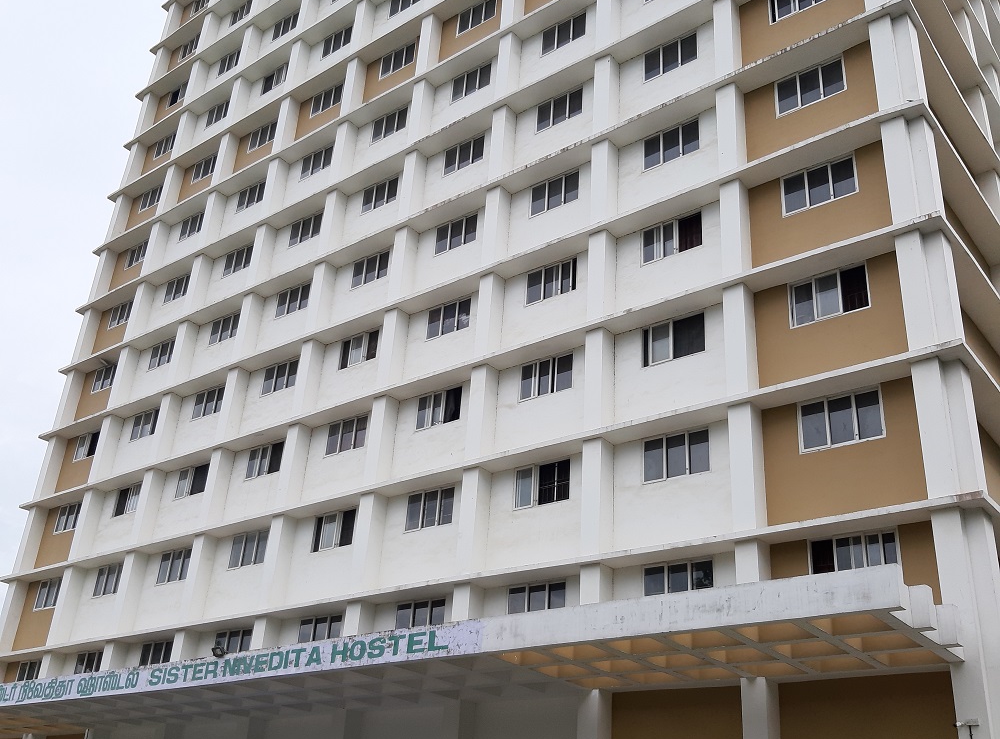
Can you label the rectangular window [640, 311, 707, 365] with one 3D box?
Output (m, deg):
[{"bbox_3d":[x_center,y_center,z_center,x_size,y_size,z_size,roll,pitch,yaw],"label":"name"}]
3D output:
[{"bbox_3d":[4.230,-0.722,25.340,1.737,1.108,0.120,-17,-34,35],"label":"rectangular window"}]

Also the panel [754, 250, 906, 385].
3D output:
[{"bbox_3d":[7.173,-0.967,22.788,3.314,2.714,0.120,-17,-34,35],"label":"panel"}]

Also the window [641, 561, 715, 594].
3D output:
[{"bbox_3d":[3.888,4.712,22.651,1.739,1.094,0.100,-17,-34,35],"label":"window"}]

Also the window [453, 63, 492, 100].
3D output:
[{"bbox_3d":[-1.025,-10.173,37.023,1.807,1.111,0.100,-17,-34,35],"label":"window"}]

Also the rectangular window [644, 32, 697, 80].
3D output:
[{"bbox_3d":[4.752,-8.680,28.955,1.748,1.131,0.120,-17,-34,35],"label":"rectangular window"}]

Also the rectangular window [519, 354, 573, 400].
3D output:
[{"bbox_3d":[1.226,0.214,27.552,1.732,1.111,0.120,-17,-34,35],"label":"rectangular window"}]

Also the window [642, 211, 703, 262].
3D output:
[{"bbox_3d":[4.445,-3.388,26.855,1.769,1.079,0.100,-17,-34,35],"label":"window"}]

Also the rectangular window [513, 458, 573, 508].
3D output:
[{"bbox_3d":[1.053,2.909,26.279,1.754,1.125,0.100,-17,-34,35],"label":"rectangular window"}]

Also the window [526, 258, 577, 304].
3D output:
[{"bbox_3d":[1.492,-2.555,30.363,1.812,1.120,0.100,-17,-34,35],"label":"window"}]

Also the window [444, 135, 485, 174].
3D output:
[{"bbox_3d":[-1.176,-6.972,33.852,1.731,1.101,0.120,-17,-34,35],"label":"window"}]

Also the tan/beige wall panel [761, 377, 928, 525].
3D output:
[{"bbox_3d":[6.956,1.758,20.965,3.340,2.777,0.100,-17,-34,35],"label":"tan/beige wall panel"}]

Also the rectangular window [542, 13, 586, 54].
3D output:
[{"bbox_3d":[2.130,-11.164,34.698,1.797,1.056,0.100,-17,-34,35],"label":"rectangular window"}]

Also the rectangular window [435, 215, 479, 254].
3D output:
[{"bbox_3d":[-1.335,-4.124,31.900,1.758,1.131,0.120,-17,-34,35],"label":"rectangular window"}]

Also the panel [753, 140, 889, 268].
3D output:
[{"bbox_3d":[7.360,-3.650,24.149,3.314,2.684,0.120,-17,-34,35],"label":"panel"}]

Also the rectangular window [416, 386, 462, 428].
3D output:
[{"bbox_3d":[-1.738,1.123,29.859,1.702,1.064,0.100,-17,-34,35],"label":"rectangular window"}]

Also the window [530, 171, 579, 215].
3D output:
[{"bbox_3d":[1.672,-5.357,31.800,1.812,1.086,0.100,-17,-34,35],"label":"window"}]

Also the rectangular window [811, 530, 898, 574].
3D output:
[{"bbox_3d":[6.814,3.746,19.955,1.780,1.169,0.120,-17,-34,35],"label":"rectangular window"}]

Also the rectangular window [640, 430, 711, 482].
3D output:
[{"bbox_3d":[4.058,1.990,23.949,1.738,1.107,0.120,-17,-34,35],"label":"rectangular window"}]

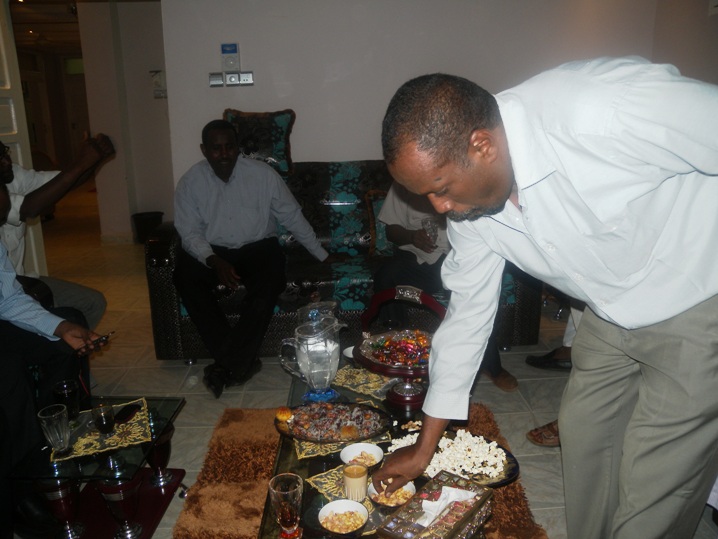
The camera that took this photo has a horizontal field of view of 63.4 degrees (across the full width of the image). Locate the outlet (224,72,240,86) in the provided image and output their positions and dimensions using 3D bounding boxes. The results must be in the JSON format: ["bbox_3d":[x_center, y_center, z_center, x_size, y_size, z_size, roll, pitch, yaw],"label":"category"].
[{"bbox_3d":[-0.763,-1.144,3.498,0.084,0.081,0.012,-2,15,-3],"label":"outlet"}]

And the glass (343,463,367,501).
[{"bbox_3d":[-0.010,0.480,1.331,0.055,0.077,0.055,-2,15,-3],"label":"glass"}]

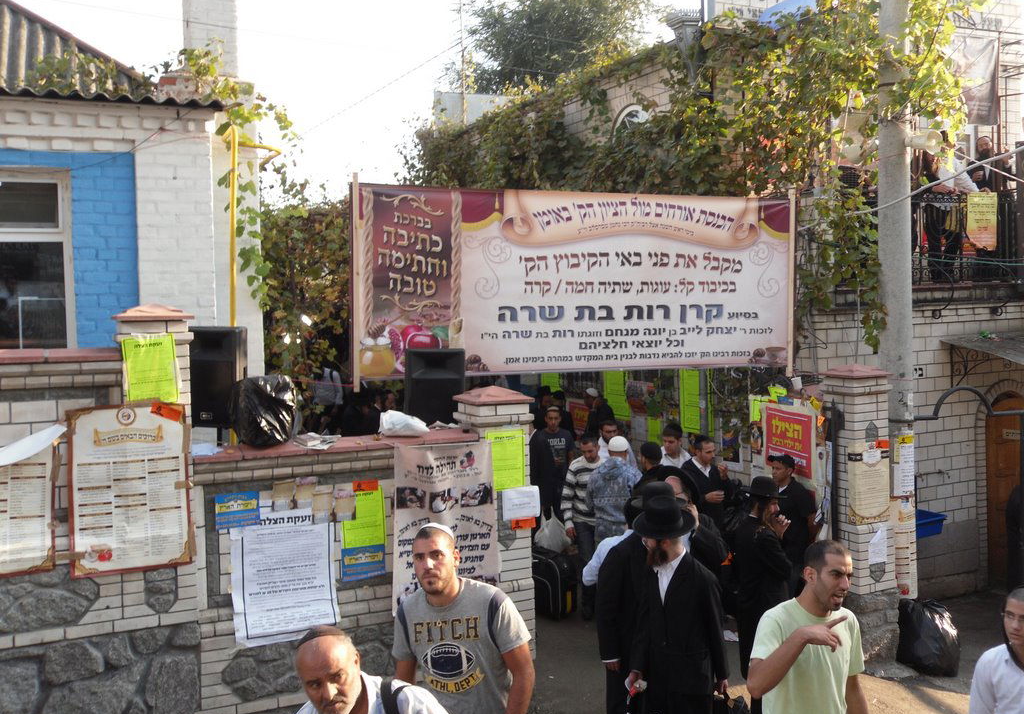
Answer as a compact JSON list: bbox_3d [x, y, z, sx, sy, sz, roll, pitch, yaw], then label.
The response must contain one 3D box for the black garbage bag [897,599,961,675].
[{"bbox_3d":[3.478,2.296,8.648,0.460,0.570,0.440,-1,2,0],"label":"black garbage bag"}]

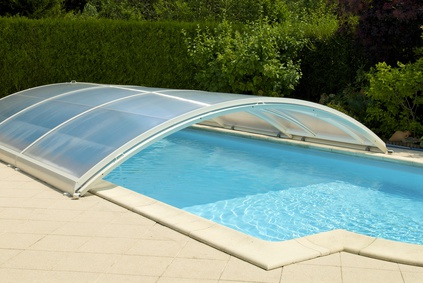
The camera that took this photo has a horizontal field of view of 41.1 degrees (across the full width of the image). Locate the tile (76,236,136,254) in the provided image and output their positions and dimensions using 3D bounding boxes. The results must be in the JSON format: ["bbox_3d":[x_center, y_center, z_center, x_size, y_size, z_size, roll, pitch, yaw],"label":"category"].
[{"bbox_3d":[-0.852,0.869,4.631,0.402,0.040,0.398,1,8,11],"label":"tile"}]

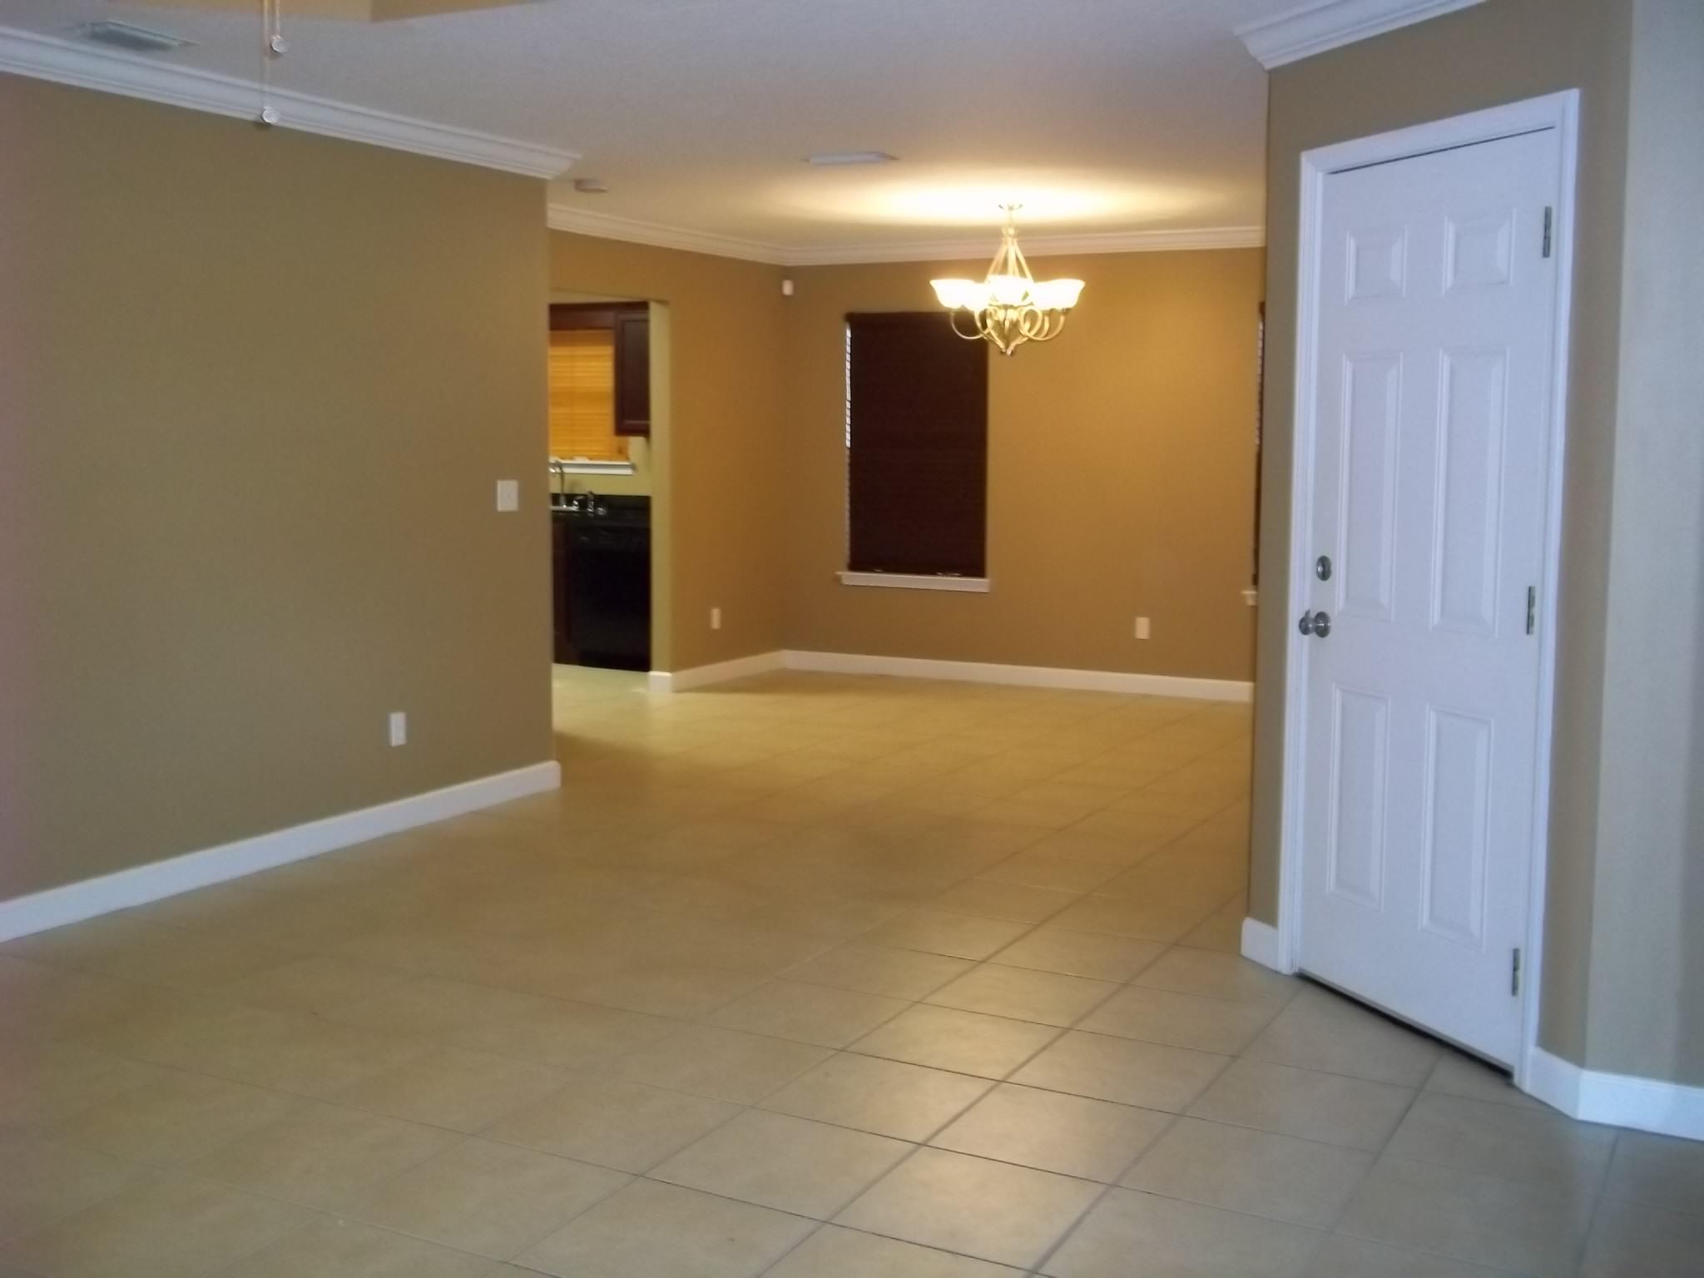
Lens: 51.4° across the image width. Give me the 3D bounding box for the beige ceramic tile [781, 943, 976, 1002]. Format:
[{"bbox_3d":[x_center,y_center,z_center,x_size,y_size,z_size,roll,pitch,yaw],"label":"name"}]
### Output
[{"bbox_3d":[0.081,0.880,4.674,0.400,0.012,0.400,4,7,28],"label":"beige ceramic tile"}]

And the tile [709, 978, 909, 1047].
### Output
[{"bbox_3d":[-0.107,0.918,4.322,0.400,0.012,0.400,4,7,28],"label":"tile"}]

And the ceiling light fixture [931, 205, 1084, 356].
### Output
[{"bbox_3d":[0.742,-1.694,8.396,0.710,0.710,0.710,0,6,0],"label":"ceiling light fixture"}]

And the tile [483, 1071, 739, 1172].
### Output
[{"bbox_3d":[-0.487,0.996,3.647,0.385,0.012,0.385,4,7,28],"label":"tile"}]

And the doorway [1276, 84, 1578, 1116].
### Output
[{"bbox_3d":[1.349,-0.127,4.176,0.130,2.125,0.965,-2,7,-20],"label":"doorway"}]

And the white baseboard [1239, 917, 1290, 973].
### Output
[{"bbox_3d":[1.113,0.825,4.776,0.018,0.108,0.195,-2,7,-21],"label":"white baseboard"}]

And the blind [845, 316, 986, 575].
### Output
[{"bbox_3d":[0.385,-1.151,10.459,0.910,1.530,0.060,4,7,28],"label":"blind"}]

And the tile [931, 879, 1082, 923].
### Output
[{"bbox_3d":[0.472,0.808,5.420,0.385,0.012,0.385,4,7,28],"label":"tile"}]

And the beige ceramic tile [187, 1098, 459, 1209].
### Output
[{"bbox_3d":[-1.031,1.010,3.474,0.385,0.012,0.385,4,7,28],"label":"beige ceramic tile"}]

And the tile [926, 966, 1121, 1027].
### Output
[{"bbox_3d":[0.436,0.909,4.512,0.385,0.012,0.385,4,7,28],"label":"tile"}]

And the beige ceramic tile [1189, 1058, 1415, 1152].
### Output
[{"bbox_3d":[0.961,0.991,3.784,0.400,0.010,0.400,4,7,28],"label":"beige ceramic tile"}]

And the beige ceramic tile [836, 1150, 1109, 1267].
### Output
[{"bbox_3d":[0.225,1.046,3.263,0.398,0.012,0.398,4,7,28],"label":"beige ceramic tile"}]

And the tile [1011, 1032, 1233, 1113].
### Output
[{"bbox_3d":[0.607,0.970,3.976,0.385,0.012,0.385,4,7,28],"label":"tile"}]

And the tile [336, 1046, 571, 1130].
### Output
[{"bbox_3d":[-0.841,0.976,3.829,0.398,0.012,0.398,4,7,28],"label":"tile"}]

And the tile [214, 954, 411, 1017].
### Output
[{"bbox_3d":[-1.374,0.888,4.545,0.385,0.012,0.385,4,7,28],"label":"tile"}]

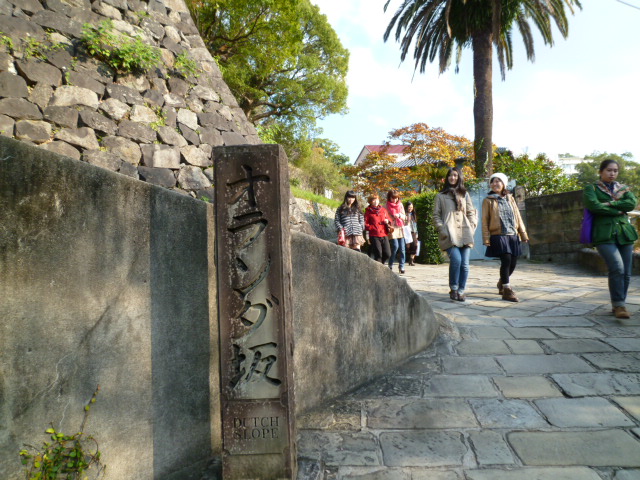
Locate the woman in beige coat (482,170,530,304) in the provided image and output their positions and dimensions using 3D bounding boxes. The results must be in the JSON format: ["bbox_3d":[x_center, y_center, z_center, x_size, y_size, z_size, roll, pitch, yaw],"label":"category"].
[{"bbox_3d":[2.299,-0.037,5.500,0.510,1.580,0.400,-2,-2,-5],"label":"woman in beige coat"}]

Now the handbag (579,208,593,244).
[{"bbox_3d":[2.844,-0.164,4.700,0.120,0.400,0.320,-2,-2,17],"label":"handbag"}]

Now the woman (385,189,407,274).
[{"bbox_3d":[1.466,-0.153,8.500,0.450,1.610,0.370,-1,-2,-14],"label":"woman"}]

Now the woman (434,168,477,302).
[{"bbox_3d":[1.655,-0.061,5.400,0.490,1.610,0.340,-2,-2,0],"label":"woman"}]

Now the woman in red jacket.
[{"bbox_3d":[1.108,-0.095,8.400,0.470,1.560,0.380,-1,-2,-18],"label":"woman in red jacket"}]

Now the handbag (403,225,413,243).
[{"bbox_3d":[1.745,-0.099,8.750,0.240,0.370,0.120,-1,-2,-21],"label":"handbag"}]

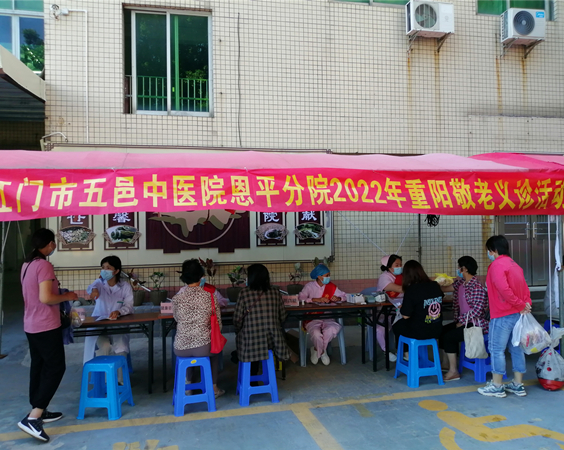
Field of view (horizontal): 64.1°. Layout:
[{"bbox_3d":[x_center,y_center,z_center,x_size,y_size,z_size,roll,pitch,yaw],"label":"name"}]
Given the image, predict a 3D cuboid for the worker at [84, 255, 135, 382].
[{"bbox_3d":[-1.895,1.010,4.950,0.520,1.290,0.620,-1,-1,-2],"label":"worker"}]

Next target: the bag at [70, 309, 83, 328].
[{"bbox_3d":[-1.806,0.824,3.970,0.110,0.175,0.090,-1,-1,-11],"label":"bag"}]

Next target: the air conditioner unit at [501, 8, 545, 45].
[{"bbox_3d":[4.530,-3.705,8.450,0.720,0.540,0.270,-1,-1,-10],"label":"air conditioner unit"}]

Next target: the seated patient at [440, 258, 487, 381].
[{"bbox_3d":[1.974,0.984,4.828,0.600,1.280,0.480,-1,-1,-17],"label":"seated patient"}]

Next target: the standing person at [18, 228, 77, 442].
[{"bbox_3d":[-1.857,0.833,3.600,0.480,1.600,0.440,0,-1,-33],"label":"standing person"}]

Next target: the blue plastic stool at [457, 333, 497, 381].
[{"bbox_3d":[2.115,1.355,4.730,0.340,0.470,0.340,-1,-1,-15],"label":"blue plastic stool"}]

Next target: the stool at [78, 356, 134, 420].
[{"bbox_3d":[-1.559,1.444,4.038,0.340,0.460,0.350,-1,-1,-1],"label":"stool"}]

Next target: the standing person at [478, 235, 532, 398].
[{"bbox_3d":[2.073,0.832,4.200,0.420,1.500,0.440,-2,-1,38],"label":"standing person"}]

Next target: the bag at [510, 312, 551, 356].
[{"bbox_3d":[2.261,0.972,4.100,0.310,0.380,0.250,0,-1,-37],"label":"bag"}]

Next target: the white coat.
[{"bbox_3d":[-1.898,1.034,4.930,0.530,0.900,0.480,-1,-1,0],"label":"white coat"}]

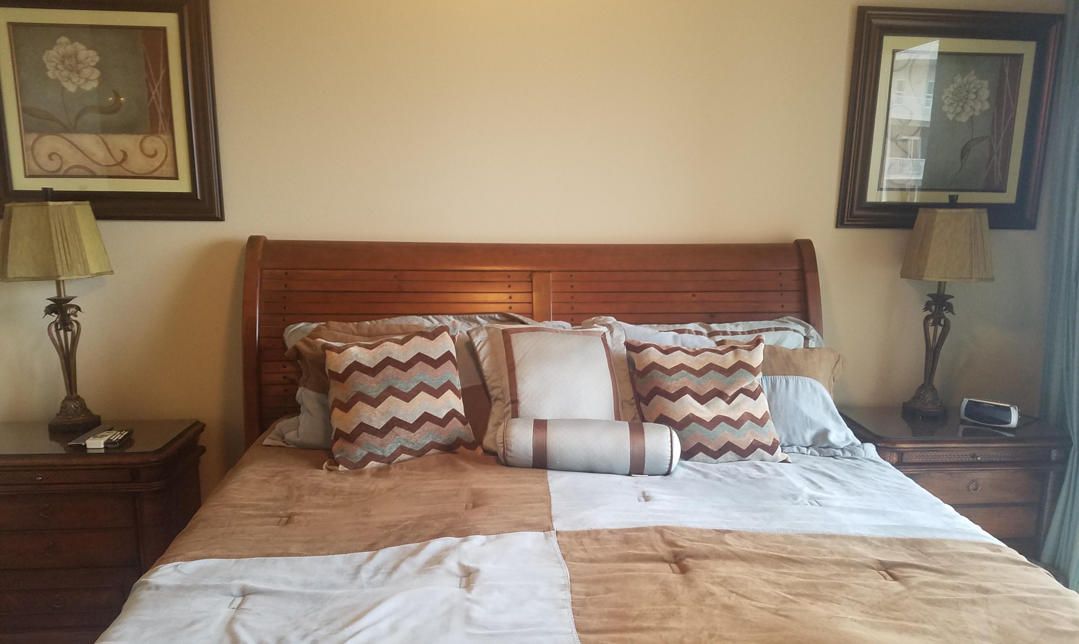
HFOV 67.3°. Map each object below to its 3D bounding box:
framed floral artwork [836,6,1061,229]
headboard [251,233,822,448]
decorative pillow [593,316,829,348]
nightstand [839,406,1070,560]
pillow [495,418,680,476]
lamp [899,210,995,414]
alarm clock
[{"bbox_3d":[1.528,-0.742,3.008,0.793,0.787,0.040,0,12,-5],"label":"framed floral artwork"},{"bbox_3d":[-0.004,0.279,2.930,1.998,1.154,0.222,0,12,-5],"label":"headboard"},{"bbox_3d":[0.580,0.195,2.817,0.829,0.444,0.148,0,-3,-5],"label":"decorative pillow"},{"bbox_3d":[1.528,0.716,3.089,0.746,0.716,0.397,0,12,-5],"label":"nightstand"},{"bbox_3d":[0.155,0.386,2.648,0.562,0.154,0.160,2,12,5],"label":"pillow"},{"bbox_3d":[1.459,-0.039,2.956,0.355,0.814,0.311,0,12,-5],"label":"lamp"},{"bbox_3d":[1.664,0.330,2.998,0.186,0.083,0.074,7,14,25],"label":"alarm clock"}]

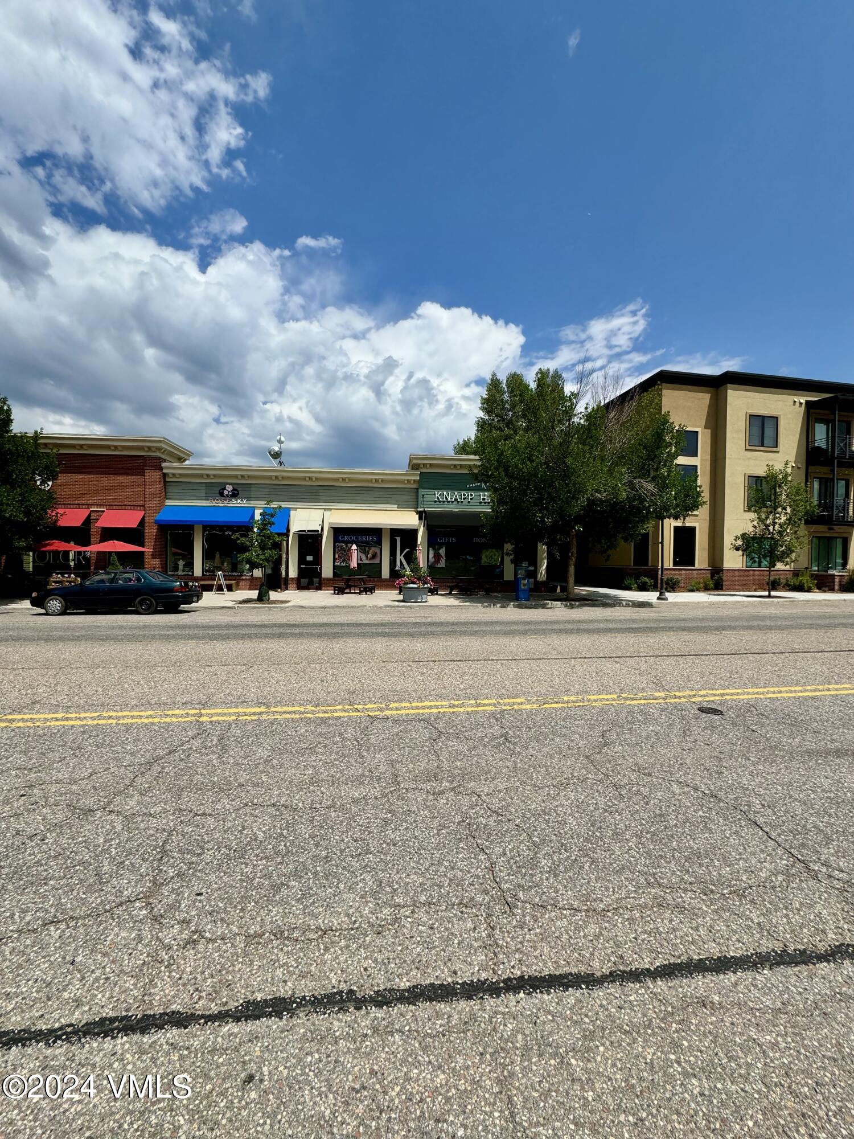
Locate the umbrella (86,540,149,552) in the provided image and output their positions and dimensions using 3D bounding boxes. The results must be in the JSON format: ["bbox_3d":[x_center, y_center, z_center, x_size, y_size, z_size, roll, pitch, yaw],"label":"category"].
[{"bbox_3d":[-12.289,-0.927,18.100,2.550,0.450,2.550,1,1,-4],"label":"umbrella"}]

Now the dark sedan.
[{"bbox_3d":[-9.734,0.667,14.669,4.720,1.410,1.750,0,0,-4],"label":"dark sedan"}]

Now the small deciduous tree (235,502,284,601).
[{"bbox_3d":[-6.155,-0.655,16.950,1.750,3.640,1.750,1,1,-4],"label":"small deciduous tree"}]

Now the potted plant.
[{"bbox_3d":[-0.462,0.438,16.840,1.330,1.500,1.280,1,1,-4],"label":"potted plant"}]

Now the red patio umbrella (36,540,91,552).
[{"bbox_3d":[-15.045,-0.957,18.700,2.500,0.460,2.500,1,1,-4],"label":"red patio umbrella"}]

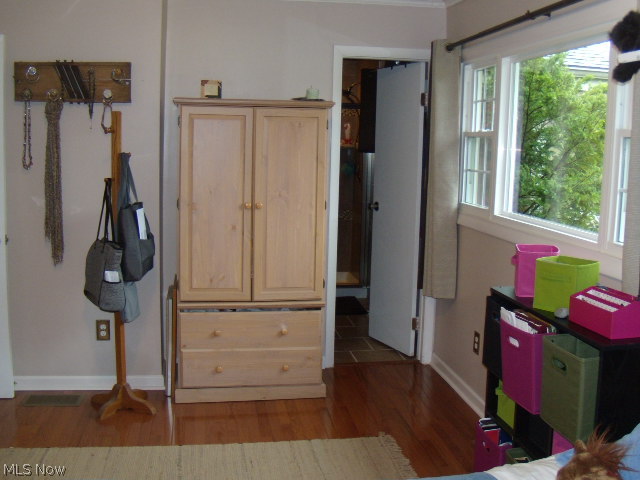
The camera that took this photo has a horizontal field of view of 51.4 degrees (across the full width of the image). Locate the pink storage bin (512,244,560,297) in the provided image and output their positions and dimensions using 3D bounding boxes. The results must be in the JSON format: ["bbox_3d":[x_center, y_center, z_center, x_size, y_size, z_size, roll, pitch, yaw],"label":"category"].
[{"bbox_3d":[0.870,0.131,2.660,0.155,0.177,0.175,4,8,15],"label":"pink storage bin"}]

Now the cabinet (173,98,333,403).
[{"bbox_3d":[-0.411,0.049,4.001,0.865,1.700,0.540,1,8,-8],"label":"cabinet"}]

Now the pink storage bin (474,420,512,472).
[{"bbox_3d":[0.810,0.923,2.727,0.270,0.280,0.250,1,8,-8],"label":"pink storage bin"}]

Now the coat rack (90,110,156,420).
[{"bbox_3d":[-1.065,0.125,3.611,0.360,1.620,0.350,1,8,-8],"label":"coat rack"}]

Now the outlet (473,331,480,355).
[{"bbox_3d":[0.882,0.584,3.765,0.010,0.122,0.082,1,8,-8],"label":"outlet"}]

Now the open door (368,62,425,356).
[{"bbox_3d":[0.551,-0.220,4.824,0.040,2.035,0.580,-2,9,-27],"label":"open door"}]

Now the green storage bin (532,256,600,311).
[{"bbox_3d":[0.897,0.166,2.423,0.165,0.170,0.155,-5,10,-41],"label":"green storage bin"}]

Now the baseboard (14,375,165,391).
[{"bbox_3d":[-1.358,0.844,3.930,0.850,0.095,0.016,1,8,-8],"label":"baseboard"}]

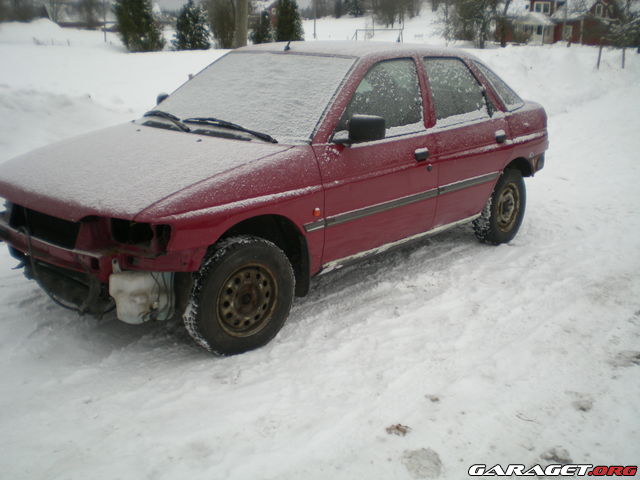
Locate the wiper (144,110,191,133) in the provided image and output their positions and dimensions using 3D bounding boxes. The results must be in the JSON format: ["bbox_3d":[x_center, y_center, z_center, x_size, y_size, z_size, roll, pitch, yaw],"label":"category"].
[{"bbox_3d":[-0.897,-0.698,4.101,0.085,0.075,0.550,-12,20,-37],"label":"wiper"}]

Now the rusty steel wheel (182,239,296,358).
[{"bbox_3d":[-0.370,0.262,3.263,0.580,0.580,0.185,-13,21,-40],"label":"rusty steel wheel"}]

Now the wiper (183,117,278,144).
[{"bbox_3d":[-0.487,-0.598,3.764,0.760,0.080,0.090,14,21,40],"label":"wiper"}]

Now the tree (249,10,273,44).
[{"bbox_3d":[-4.829,-17.212,58.000,1.900,3.600,1.900,-1,16,-5],"label":"tree"}]

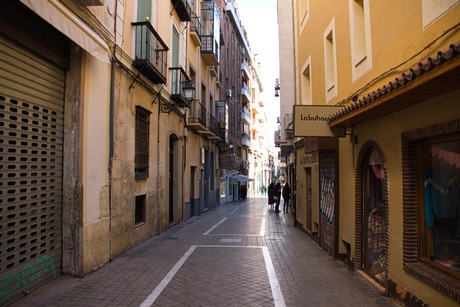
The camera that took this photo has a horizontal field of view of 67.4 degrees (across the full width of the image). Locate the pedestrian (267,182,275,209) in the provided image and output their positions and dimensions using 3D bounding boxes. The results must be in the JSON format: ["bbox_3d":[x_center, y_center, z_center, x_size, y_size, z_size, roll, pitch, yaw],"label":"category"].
[{"bbox_3d":[2.543,2.629,21.300,0.520,1.620,0.350,0,-3,5],"label":"pedestrian"}]

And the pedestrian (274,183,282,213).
[{"bbox_3d":[2.684,2.460,19.100,0.500,1.680,0.350,-1,-3,12],"label":"pedestrian"}]

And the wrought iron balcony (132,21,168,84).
[{"bbox_3d":[-2.004,-2.487,8.893,0.420,1.080,1.800,0,-3,5],"label":"wrought iron balcony"}]

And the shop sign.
[{"bbox_3d":[1.927,-0.695,7.430,1.090,0.660,0.170,0,-3,0],"label":"shop sign"}]

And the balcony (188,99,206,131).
[{"bbox_3d":[-1.439,-1.623,15.530,0.480,0.990,1.900,0,-3,5],"label":"balcony"}]

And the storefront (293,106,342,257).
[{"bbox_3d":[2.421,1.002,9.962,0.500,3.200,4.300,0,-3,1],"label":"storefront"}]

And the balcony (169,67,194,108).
[{"bbox_3d":[-1.728,-2.290,12.399,0.420,1.040,1.750,0,-3,5],"label":"balcony"}]

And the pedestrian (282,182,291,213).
[{"bbox_3d":[3.144,2.460,19.100,0.500,1.670,0.350,0,-3,5],"label":"pedestrian"}]

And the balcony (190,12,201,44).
[{"bbox_3d":[-1.502,-5.533,15.642,0.330,1.120,1.400,0,-3,5],"label":"balcony"}]

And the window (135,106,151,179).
[{"bbox_3d":[-2.237,-0.234,8.789,0.140,1.782,0.970,0,-3,5],"label":"window"}]

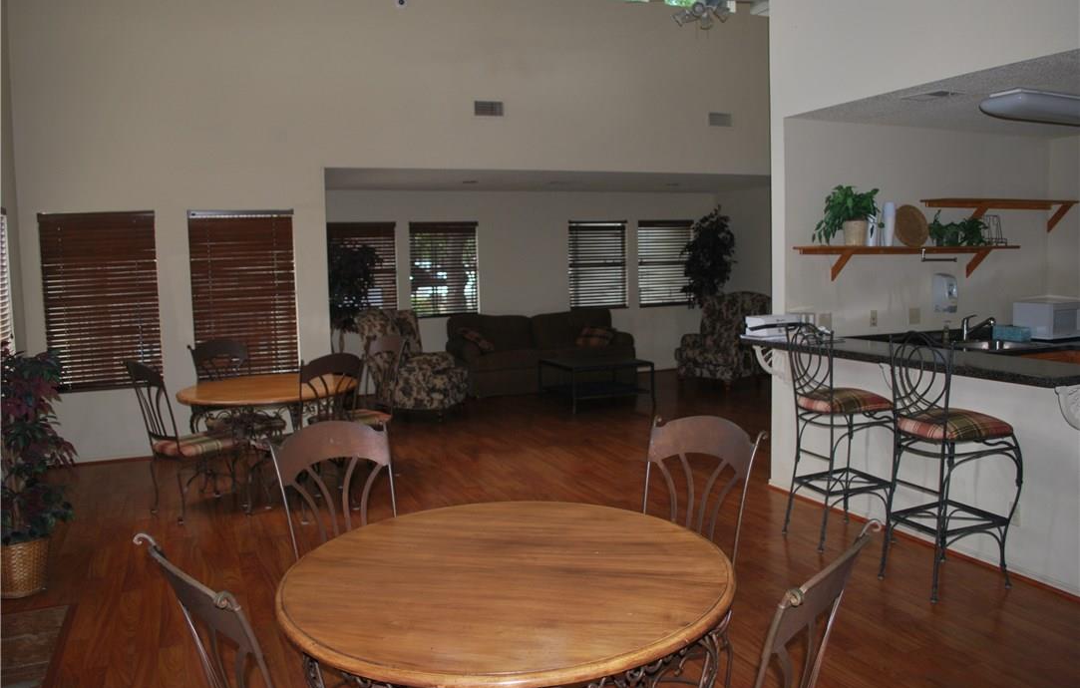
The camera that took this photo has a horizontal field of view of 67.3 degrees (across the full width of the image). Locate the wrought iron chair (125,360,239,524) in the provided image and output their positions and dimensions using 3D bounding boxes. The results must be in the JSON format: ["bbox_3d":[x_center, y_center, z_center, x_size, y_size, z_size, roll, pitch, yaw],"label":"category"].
[{"bbox_3d":[-2.294,0.598,5.290,0.460,1.010,0.570,3,8,39],"label":"wrought iron chair"}]

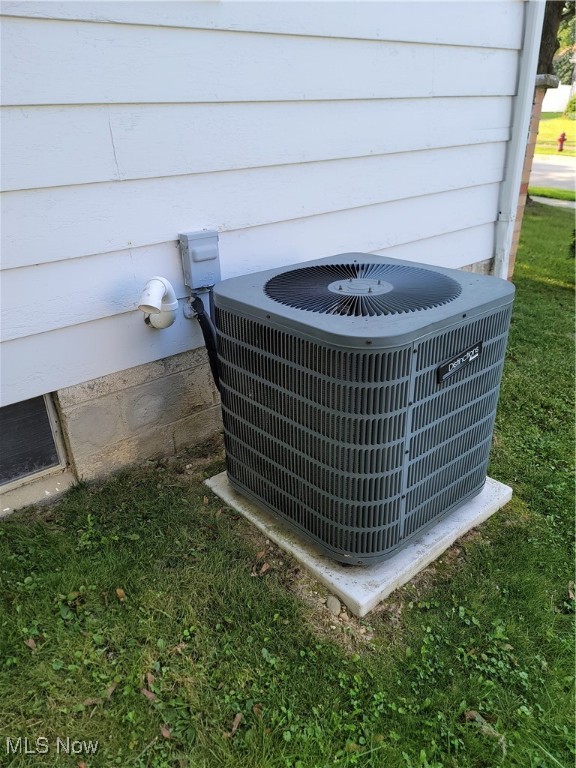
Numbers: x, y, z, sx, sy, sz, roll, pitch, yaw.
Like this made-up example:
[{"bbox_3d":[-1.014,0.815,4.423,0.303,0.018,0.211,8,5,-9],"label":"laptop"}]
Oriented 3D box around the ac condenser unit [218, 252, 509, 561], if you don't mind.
[{"bbox_3d":[0.232,0.012,1.851,0.737,0.700,0.737,-21,31,-35],"label":"ac condenser unit"}]

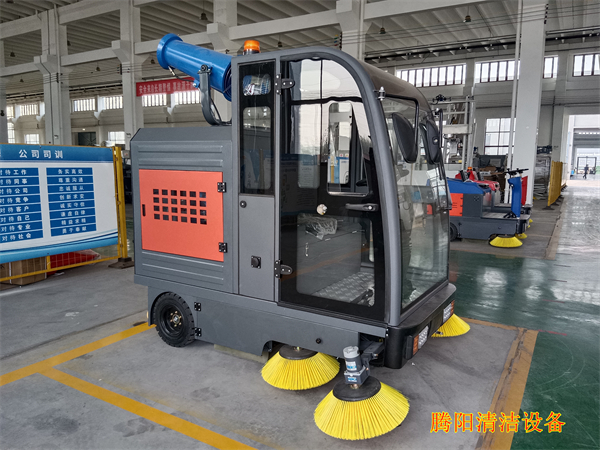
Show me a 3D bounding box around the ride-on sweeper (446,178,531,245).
[{"bbox_3d":[3.330,-0.384,8.454,1.694,1.301,1.260,5,9,28],"label":"ride-on sweeper"}]

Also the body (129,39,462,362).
[{"bbox_3d":[-0.036,-0.145,3.386,2.175,1.911,1.233,5,9,31],"label":"body"}]

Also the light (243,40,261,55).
[{"bbox_3d":[-0.309,-1.137,2.894,0.115,0.115,0.115,1,8,0],"label":"light"}]

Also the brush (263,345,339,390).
[{"bbox_3d":[0.005,0.895,2.969,0.528,0.156,0.528,1,8,0],"label":"brush"}]

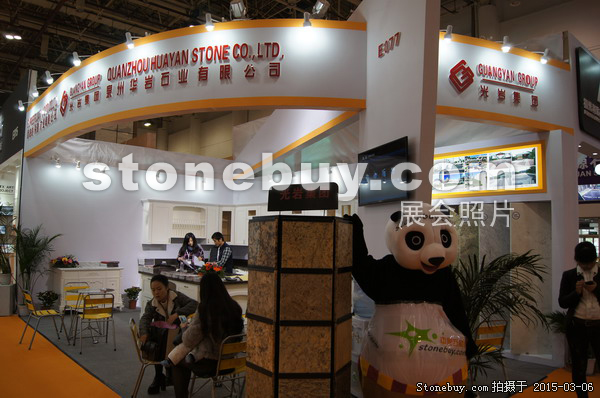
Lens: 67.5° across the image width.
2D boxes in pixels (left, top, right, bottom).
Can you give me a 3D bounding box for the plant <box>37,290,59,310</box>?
[{"bbox_3d":[-4.787,1.984,8.514,0.380,0.410,0.370,1,-3,0],"label":"plant"}]

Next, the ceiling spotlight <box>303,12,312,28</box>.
[{"bbox_3d":[0.081,-1.933,4.865,0.105,0.155,0.115,1,-5,-3],"label":"ceiling spotlight"}]

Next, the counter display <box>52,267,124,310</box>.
[{"bbox_3d":[-4.192,1.813,9.064,1.250,0.830,0.500,2,-4,-25],"label":"counter display"}]

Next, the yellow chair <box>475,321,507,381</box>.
[{"bbox_3d":[1.965,1.683,4.892,0.440,0.755,0.540,3,-5,-22],"label":"yellow chair"}]

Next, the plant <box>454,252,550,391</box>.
[{"bbox_3d":[1.688,1.227,3.829,0.920,1.560,0.880,1,-5,0],"label":"plant"}]

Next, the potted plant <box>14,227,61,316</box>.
[{"bbox_3d":[-4.956,1.323,8.483,0.820,1.720,0.800,1,-3,0],"label":"potted plant"}]

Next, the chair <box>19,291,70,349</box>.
[{"bbox_3d":[-3.636,1.695,6.449,0.520,0.770,0.440,4,-5,-43],"label":"chair"}]

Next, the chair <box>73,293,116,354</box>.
[{"bbox_3d":[-2.885,1.728,6.357,0.440,0.760,0.540,4,-6,-34],"label":"chair"}]

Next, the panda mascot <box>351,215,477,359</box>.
[{"bbox_3d":[0.763,0.988,2.992,0.860,1.870,0.680,1,-5,-5],"label":"panda mascot"}]

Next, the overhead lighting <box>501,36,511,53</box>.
[{"bbox_3d":[2.494,-1.873,5.446,0.110,0.160,0.120,3,-6,-26],"label":"overhead lighting"}]

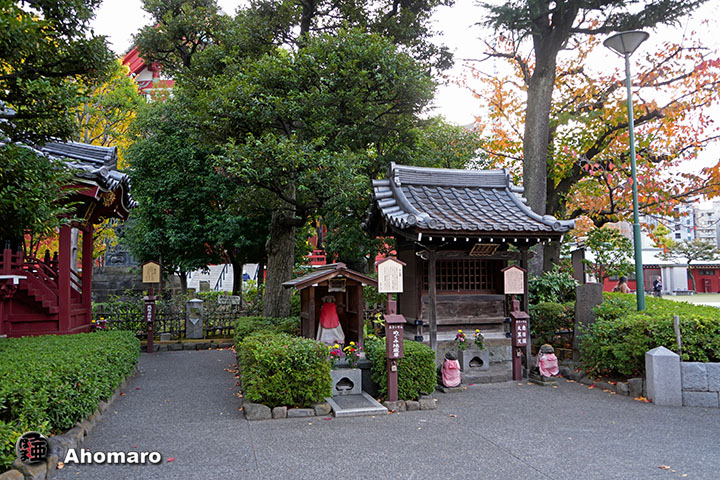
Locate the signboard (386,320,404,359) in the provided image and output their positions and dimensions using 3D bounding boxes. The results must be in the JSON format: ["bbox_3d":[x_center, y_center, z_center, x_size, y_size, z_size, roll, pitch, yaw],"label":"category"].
[{"bbox_3d":[0.418,1.156,6.305,0.220,0.470,0.170,0,-5,-12],"label":"signboard"}]

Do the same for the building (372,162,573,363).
[{"bbox_3d":[1.570,0.459,9.110,2.650,3.450,2.900,1,-5,-15],"label":"building"}]

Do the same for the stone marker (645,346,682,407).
[{"bbox_3d":[3.674,1.632,6.535,0.300,0.670,0.300,-2,-5,16],"label":"stone marker"}]

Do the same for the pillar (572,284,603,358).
[{"bbox_3d":[3.788,1.356,8.974,0.470,1.260,0.200,0,-4,-8],"label":"pillar"}]

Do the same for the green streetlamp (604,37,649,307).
[{"bbox_3d":[4.422,-0.617,8.672,0.730,5.480,0.730,0,-5,0],"label":"green streetlamp"}]

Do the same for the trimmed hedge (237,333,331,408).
[{"bbox_3d":[-0.950,1.564,6.608,1.000,0.740,0.880,0,-4,-16],"label":"trimmed hedge"}]

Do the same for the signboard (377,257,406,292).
[{"bbox_3d":[0.370,0.411,6.384,0.355,0.430,0.100,0,-5,-12],"label":"signboard"}]

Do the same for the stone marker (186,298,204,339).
[{"bbox_3d":[-3.737,1.798,12.208,0.360,0.900,0.320,0,-4,-16],"label":"stone marker"}]

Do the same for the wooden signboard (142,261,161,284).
[{"bbox_3d":[-4.332,0.671,11.234,0.380,0.510,0.090,0,-4,-16],"label":"wooden signboard"}]

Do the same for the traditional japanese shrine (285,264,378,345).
[{"bbox_3d":[-0.417,1.000,7.900,1.220,1.310,1.050,0,-4,-17],"label":"traditional japanese shrine"}]

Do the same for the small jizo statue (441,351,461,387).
[{"bbox_3d":[1.243,1.769,7.371,0.270,0.490,0.260,1,-5,-15],"label":"small jizo statue"}]

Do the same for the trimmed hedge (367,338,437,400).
[{"bbox_3d":[0.508,1.629,6.850,0.760,0.690,0.820,1,-5,-14],"label":"trimmed hedge"}]

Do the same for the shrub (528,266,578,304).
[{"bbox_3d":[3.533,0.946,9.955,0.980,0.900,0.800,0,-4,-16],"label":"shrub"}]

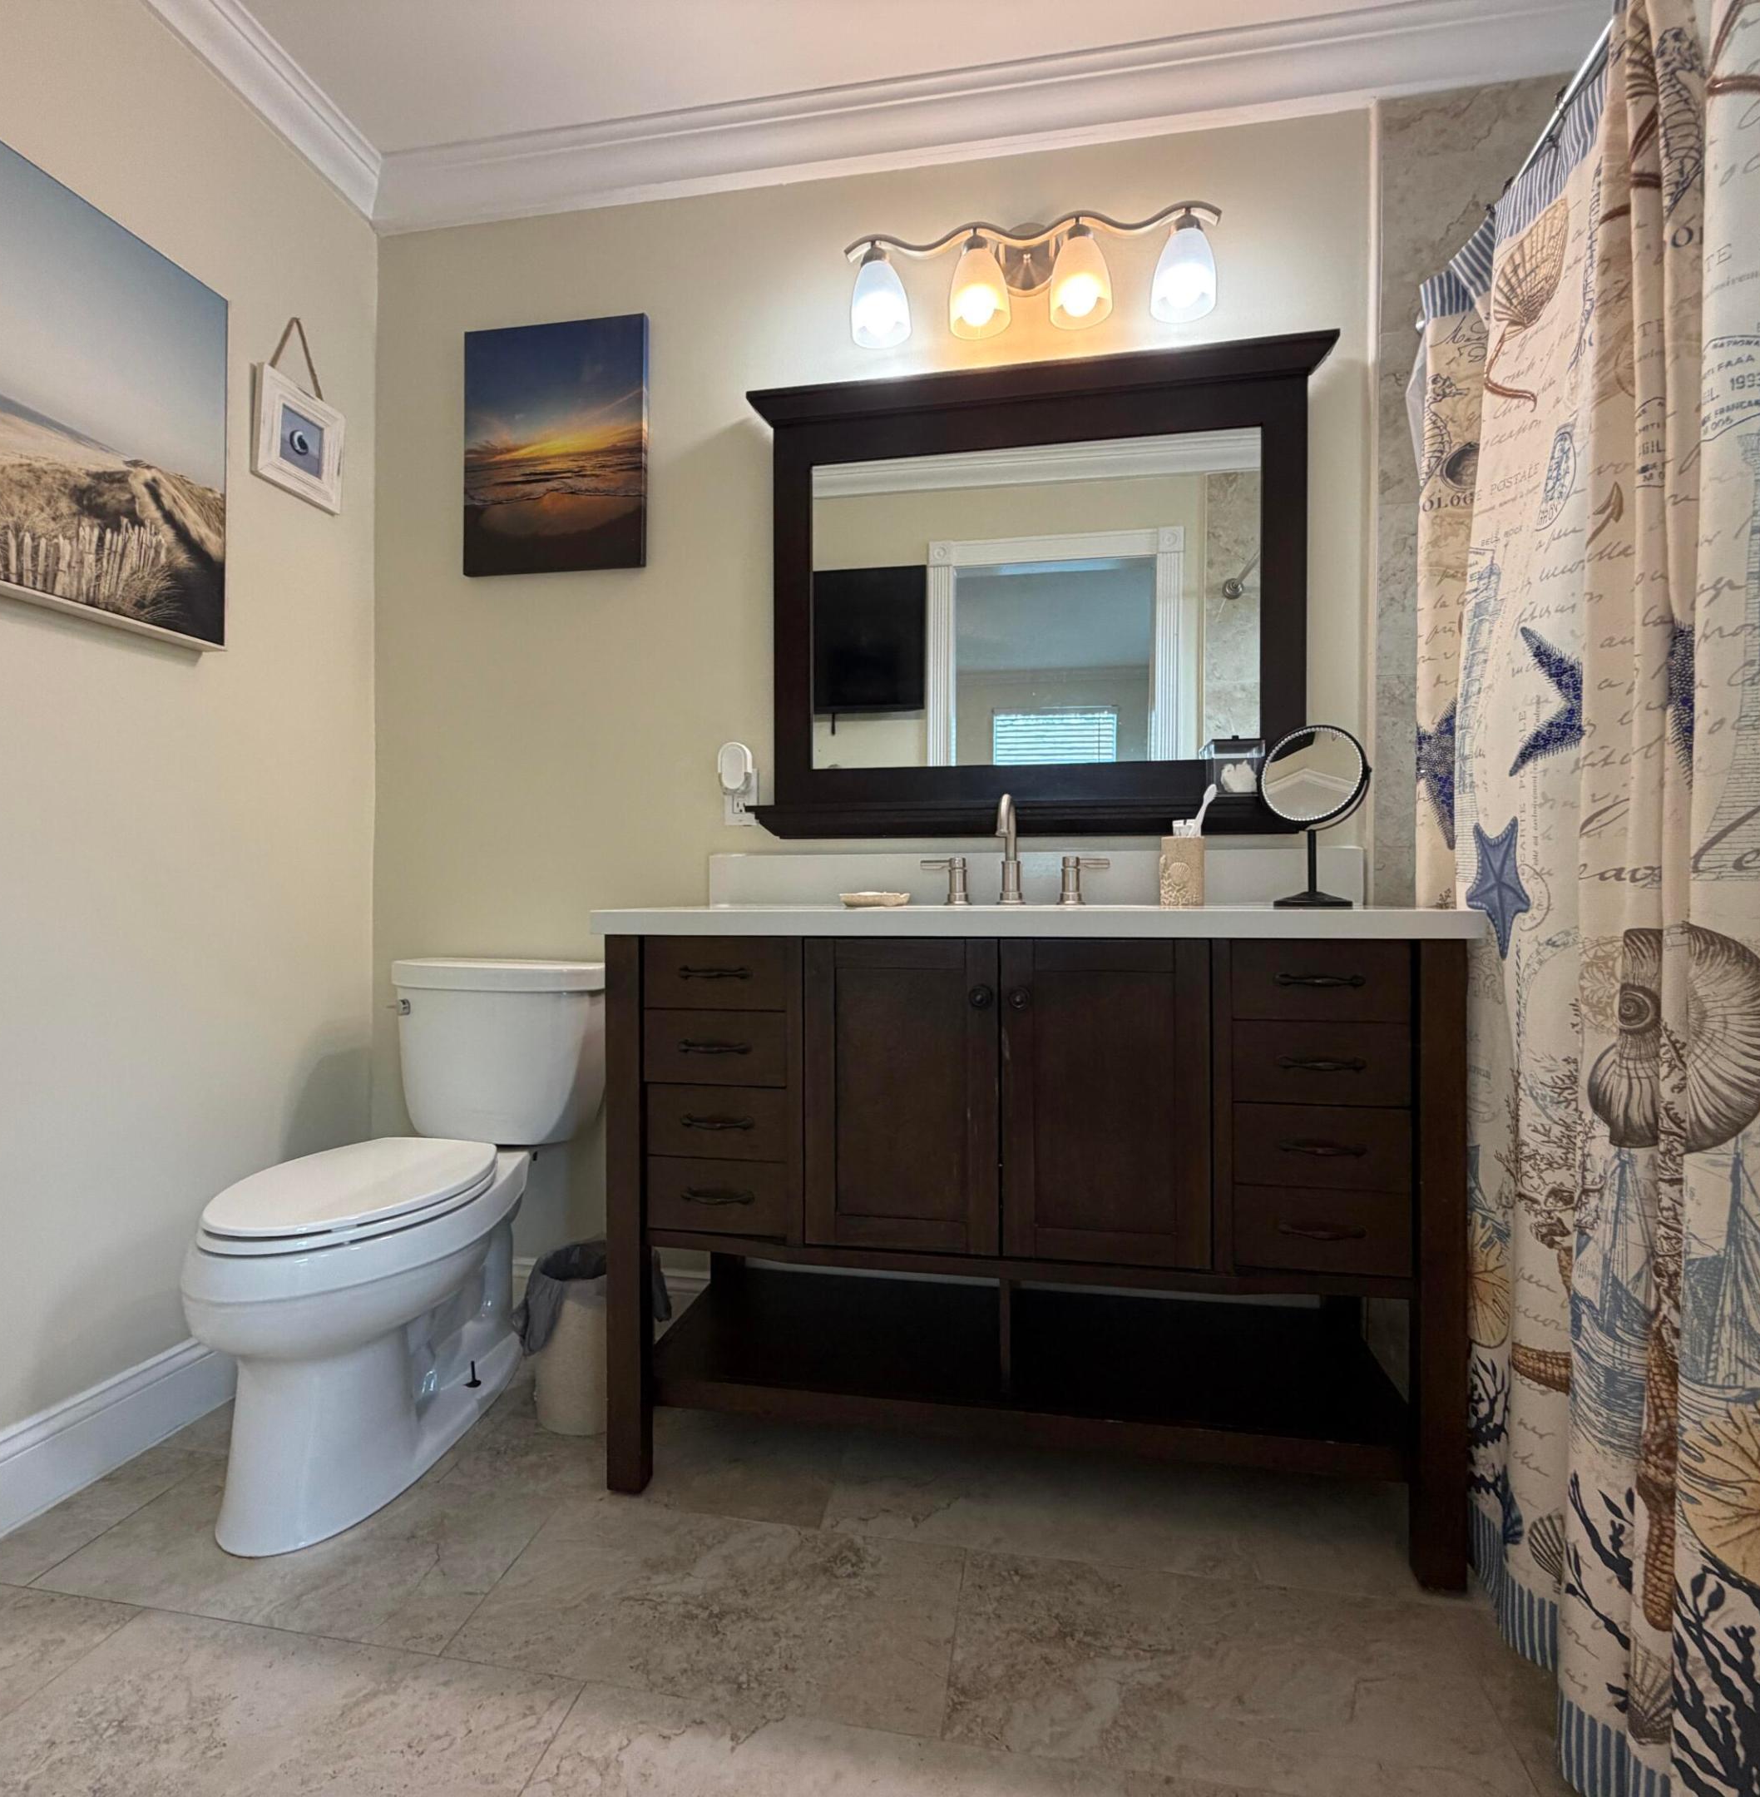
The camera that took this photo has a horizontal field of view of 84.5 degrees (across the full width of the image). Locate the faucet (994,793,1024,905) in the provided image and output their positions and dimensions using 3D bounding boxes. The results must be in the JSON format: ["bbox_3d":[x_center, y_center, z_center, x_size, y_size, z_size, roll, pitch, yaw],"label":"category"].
[{"bbox_3d":[0.230,-0.081,1.718,0.054,0.200,0.157,0,0,10],"label":"faucet"}]

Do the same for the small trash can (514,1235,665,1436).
[{"bbox_3d":[-0.512,0.764,1.717,0.245,0.286,0.235,0,0,0],"label":"small trash can"}]

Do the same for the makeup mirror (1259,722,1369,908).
[{"bbox_3d":[0.712,-0.132,1.592,0.178,0.302,0.122,0,0,41],"label":"makeup mirror"}]

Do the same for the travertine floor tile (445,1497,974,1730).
[{"bbox_3d":[-0.202,0.911,1.253,0.606,0.010,0.304,0,0,10],"label":"travertine floor tile"}]

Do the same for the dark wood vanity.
[{"bbox_3d":[0.222,0.482,1.622,1.203,0.852,0.506,0,0,10],"label":"dark wood vanity"}]

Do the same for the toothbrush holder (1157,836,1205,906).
[{"bbox_3d":[0.498,-0.039,1.590,0.070,0.116,0.067,0,0,22],"label":"toothbrush holder"}]

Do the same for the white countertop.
[{"bbox_3d":[0.218,0.037,1.615,1.234,0.037,0.528,0,0,10],"label":"white countertop"}]

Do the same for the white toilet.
[{"bbox_3d":[-0.794,0.514,1.663,0.435,0.784,0.752,0,0,10],"label":"white toilet"}]

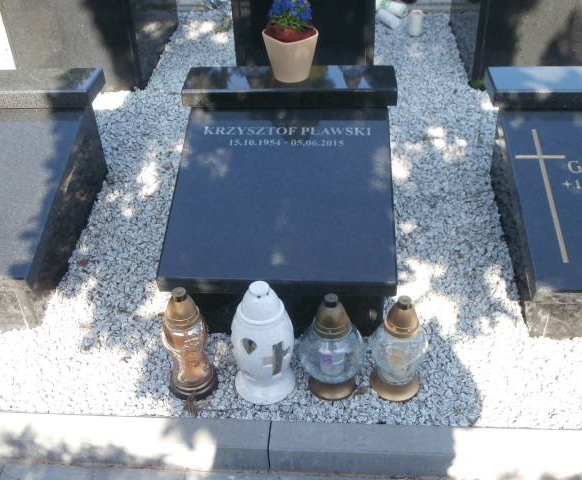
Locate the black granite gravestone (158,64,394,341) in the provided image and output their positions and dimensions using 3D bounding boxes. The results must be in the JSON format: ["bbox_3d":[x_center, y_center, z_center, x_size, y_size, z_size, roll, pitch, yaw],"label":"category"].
[{"bbox_3d":[-0.014,-0.149,2.043,0.646,0.380,0.790,1,40,4],"label":"black granite gravestone"}]

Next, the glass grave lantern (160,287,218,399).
[{"bbox_3d":[-0.244,0.236,1.651,0.122,0.314,0.122,1,40,4],"label":"glass grave lantern"}]

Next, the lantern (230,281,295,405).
[{"bbox_3d":[-0.066,0.229,1.644,0.150,0.323,0.150,-2,40,1],"label":"lantern"}]

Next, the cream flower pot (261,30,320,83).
[{"bbox_3d":[-0.002,-0.562,2.131,0.152,0.134,0.152,-28,46,-27],"label":"cream flower pot"}]

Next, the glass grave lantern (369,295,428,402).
[{"bbox_3d":[0.253,0.244,1.632,0.136,0.292,0.136,1,40,4],"label":"glass grave lantern"}]

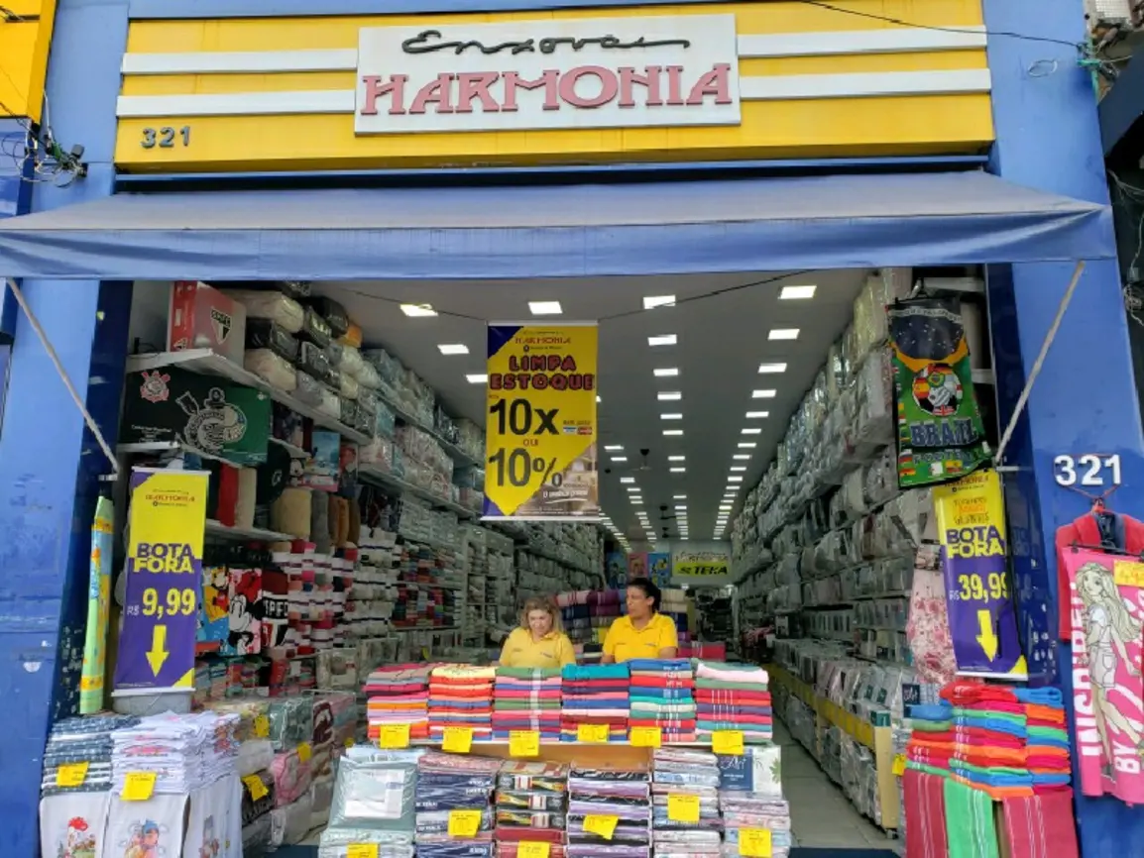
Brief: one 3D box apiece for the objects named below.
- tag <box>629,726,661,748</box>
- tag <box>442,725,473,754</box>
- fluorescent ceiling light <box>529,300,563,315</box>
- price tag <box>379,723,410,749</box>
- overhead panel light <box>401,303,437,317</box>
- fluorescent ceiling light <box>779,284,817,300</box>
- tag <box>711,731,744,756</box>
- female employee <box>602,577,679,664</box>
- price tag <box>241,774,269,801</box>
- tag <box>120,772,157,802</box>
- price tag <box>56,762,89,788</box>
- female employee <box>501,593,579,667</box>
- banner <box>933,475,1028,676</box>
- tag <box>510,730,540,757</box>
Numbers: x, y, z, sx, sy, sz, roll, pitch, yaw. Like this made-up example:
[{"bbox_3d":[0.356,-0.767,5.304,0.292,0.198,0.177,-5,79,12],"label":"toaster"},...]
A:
[{"bbox_3d":[0.393,1.639,4.570,0.158,0.112,0.010,0,-12,2],"label":"tag"},{"bbox_3d":[-0.609,1.653,4.570,0.155,0.128,0.010,4,-12,3],"label":"tag"},{"bbox_3d":[-0.243,-1.126,8.022,0.300,0.030,0.300,-2,-12,8],"label":"fluorescent ceiling light"},{"bbox_3d":[-0.938,1.637,4.570,0.157,0.122,0.010,0,-12,2],"label":"price tag"},{"bbox_3d":[-1.425,-1.107,8.046,0.300,0.030,0.300,-2,-12,8],"label":"overhead panel light"},{"bbox_3d":[2.019,-1.222,7.687,0.300,0.030,0.300,-2,-12,8],"label":"fluorescent ceiling light"},{"bbox_3d":[0.764,1.535,4.200,0.150,0.108,0.006,-2,-12,5],"label":"tag"},{"bbox_3d":[0.441,1.744,5.257,0.500,1.640,0.360,-2,-12,8],"label":"female employee"},{"bbox_3d":[-1.861,2.112,5.050,0.012,0.130,0.150,-34,-13,23],"label":"price tag"},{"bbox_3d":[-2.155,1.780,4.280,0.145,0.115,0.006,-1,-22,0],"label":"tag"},{"bbox_3d":[-2.517,1.743,4.330,0.148,0.108,0.006,-1,-22,0],"label":"price tag"},{"bbox_3d":[-0.213,1.804,5.193,0.500,1.560,0.380,-2,-12,8],"label":"female employee"},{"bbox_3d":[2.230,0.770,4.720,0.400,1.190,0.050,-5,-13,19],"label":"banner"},{"bbox_3d":[-0.252,1.674,4.570,0.157,0.130,0.010,0,-12,2],"label":"tag"}]

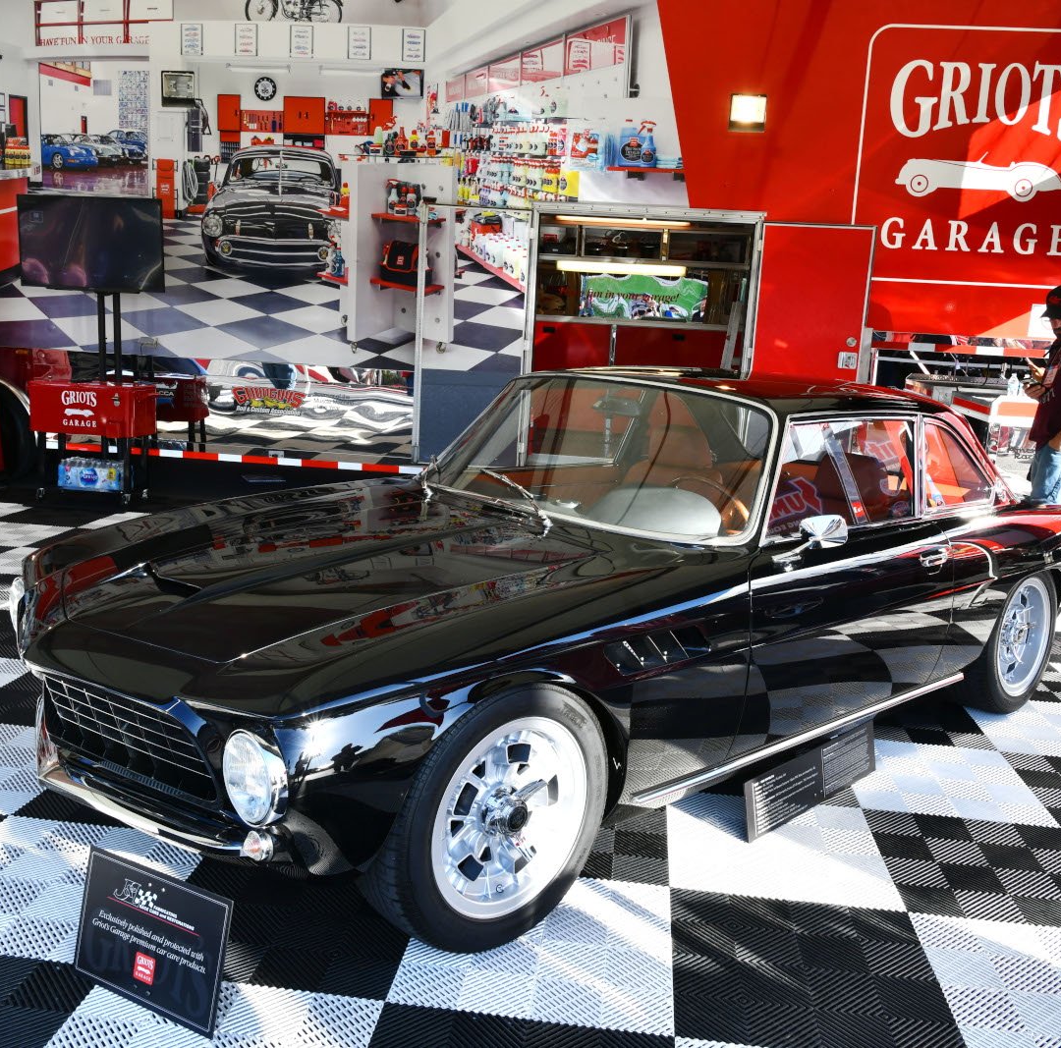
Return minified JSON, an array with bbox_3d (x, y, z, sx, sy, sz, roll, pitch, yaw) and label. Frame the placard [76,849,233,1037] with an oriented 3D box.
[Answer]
[{"bbox_3d":[-0.780,0.853,2.171,0.410,0.275,0.025,9,1,28],"label":"placard"}]

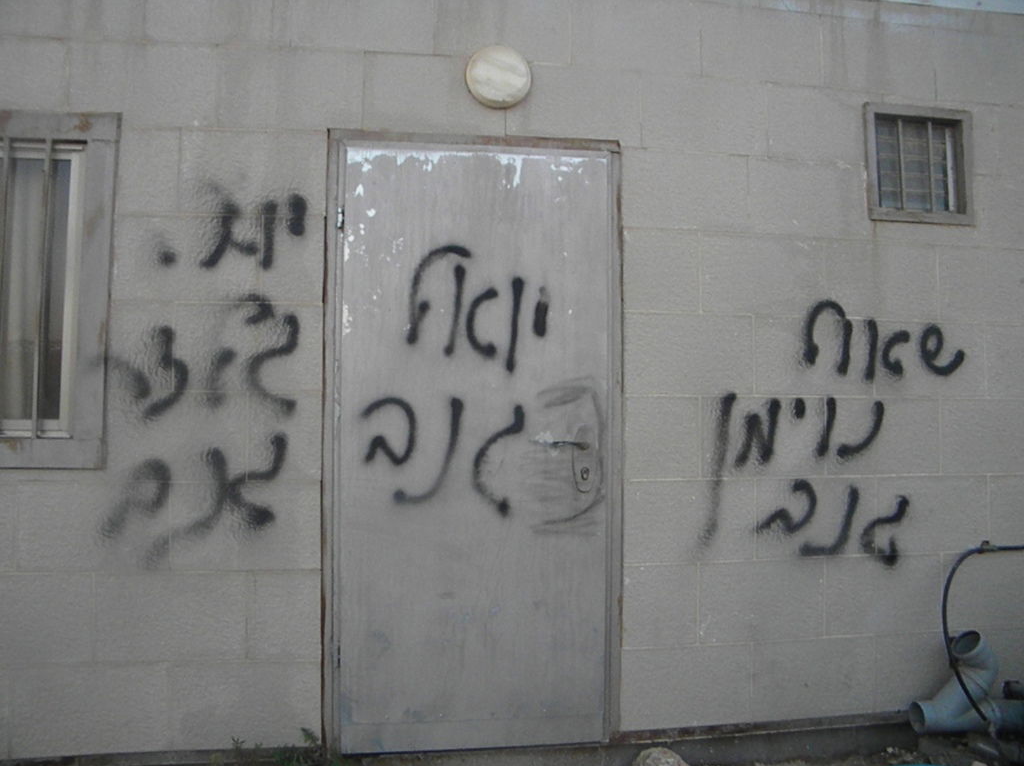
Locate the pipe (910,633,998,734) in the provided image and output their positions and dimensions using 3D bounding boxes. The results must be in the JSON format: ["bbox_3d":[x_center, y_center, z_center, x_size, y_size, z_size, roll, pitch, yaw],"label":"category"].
[{"bbox_3d":[1.548,1.053,2.912,0.320,0.330,0.180,1,-3,-8],"label":"pipe"}]

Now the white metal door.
[{"bbox_3d":[-0.124,0.178,2.856,1.000,2.090,0.090,1,-3,-8],"label":"white metal door"}]

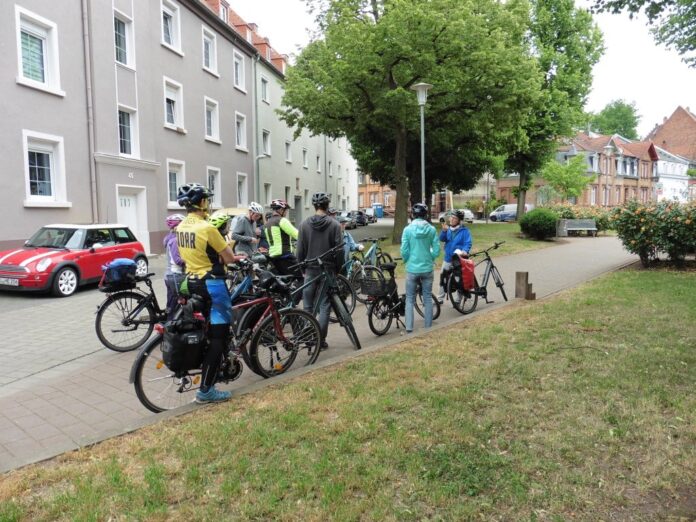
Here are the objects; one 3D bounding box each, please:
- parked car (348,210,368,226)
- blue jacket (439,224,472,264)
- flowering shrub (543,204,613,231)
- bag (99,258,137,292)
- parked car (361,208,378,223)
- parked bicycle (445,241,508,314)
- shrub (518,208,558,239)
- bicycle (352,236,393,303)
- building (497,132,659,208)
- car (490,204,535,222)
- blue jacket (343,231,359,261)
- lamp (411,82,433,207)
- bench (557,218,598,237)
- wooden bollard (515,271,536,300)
[{"bbox_3d":[0.865,-4.258,49.127,1.800,1.530,4.300,1,6,10],"label":"parked car"},{"bbox_3d":[1.897,-0.314,8.515,0.560,0.650,0.360,3,7,27],"label":"blue jacket"},{"bbox_3d":[14.220,-2.518,29.902,4.100,1.750,1.600,0,6,6],"label":"flowering shrub"},{"bbox_3d":[-2.674,0.146,5.598,0.380,0.340,0.260,-2,6,-18],"label":"bag"},{"bbox_3d":[2.196,-5.025,55.783,1.800,1.580,4.300,1,6,10],"label":"parked car"},{"bbox_3d":[2.234,0.263,8.050,1.760,1.100,0.650,-5,7,-38],"label":"parked bicycle"},{"bbox_3d":[9.419,-1.810,23.800,1.850,1.520,1.850,-1,6,0],"label":"shrub"},{"bbox_3d":[0.502,0.122,9.812,0.600,1.080,1.750,1,6,19],"label":"bicycle"},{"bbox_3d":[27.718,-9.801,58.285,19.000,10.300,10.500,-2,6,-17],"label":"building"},{"bbox_3d":[18.747,-5.436,55.000,4.700,1.950,1.880,4,8,41],"label":"car"},{"bbox_3d":[-0.046,-0.267,8.900,0.500,0.620,0.330,-4,7,-30],"label":"blue jacket"},{"bbox_3d":[2.111,-2.403,13.621,0.620,5.100,0.620,0,6,0],"label":"lamp"},{"bbox_3d":[12.174,-1.735,25.600,1.950,0.930,0.700,-2,6,-14],"label":"bench"},{"bbox_3d":[3.297,0.461,8.976,0.300,0.490,0.220,-5,7,-38],"label":"wooden bollard"}]

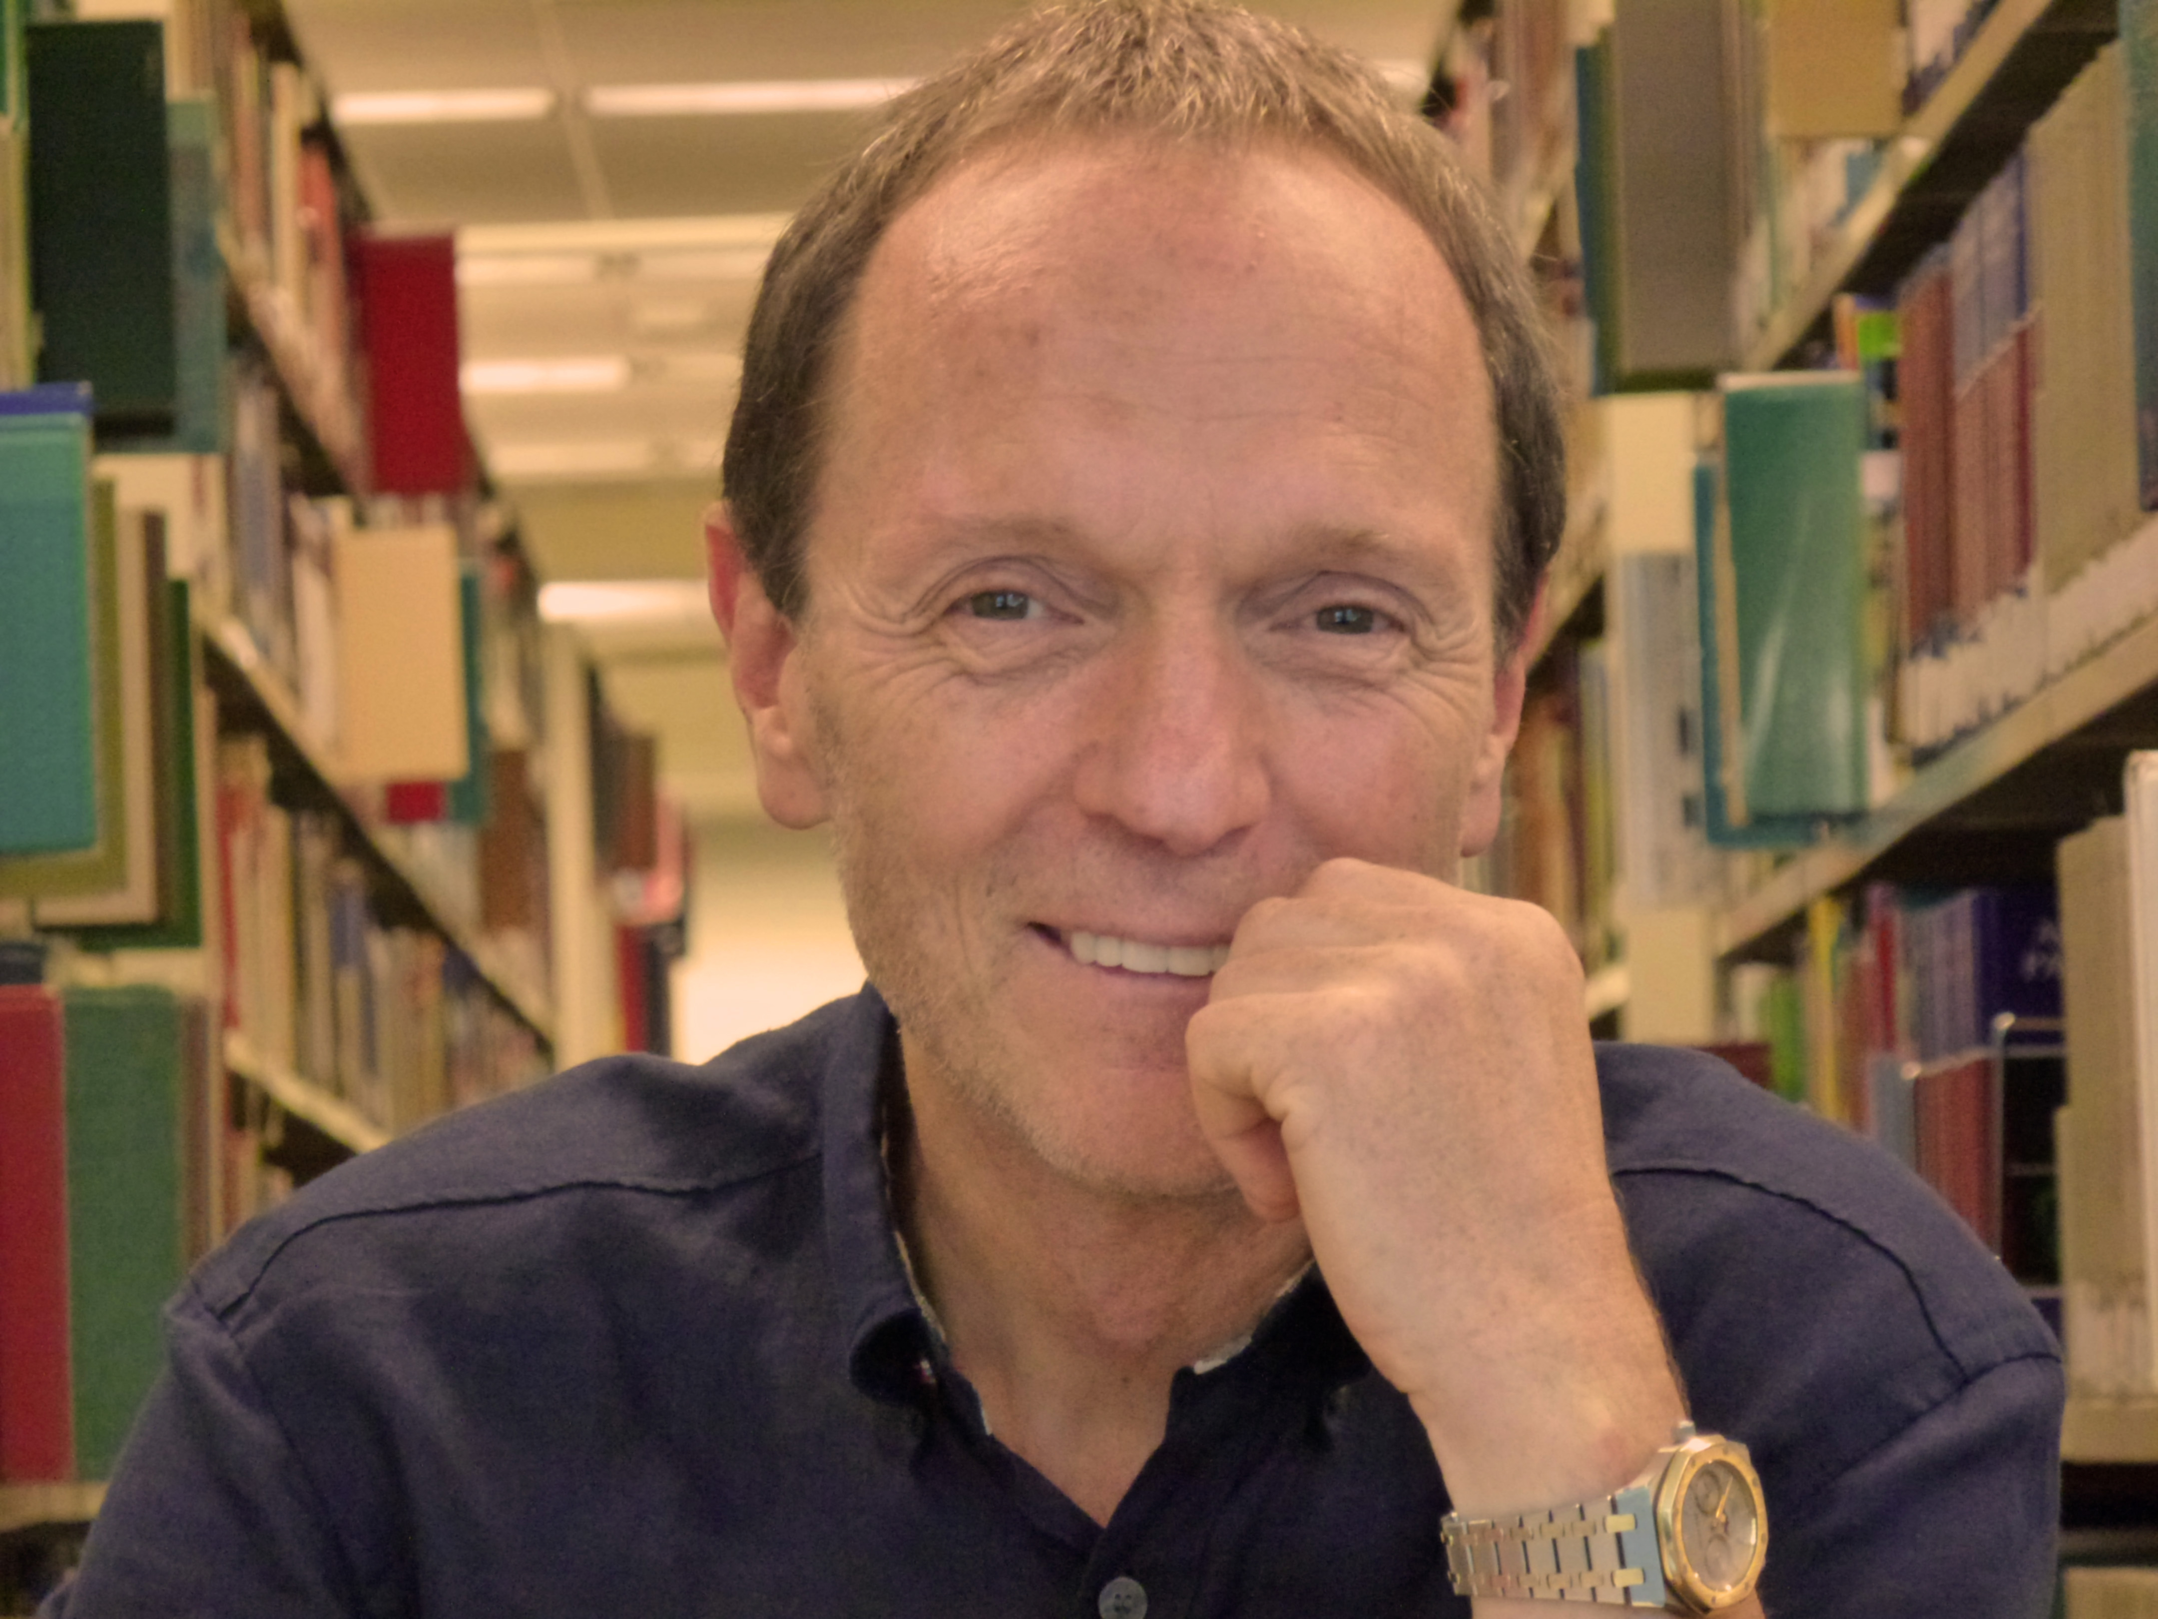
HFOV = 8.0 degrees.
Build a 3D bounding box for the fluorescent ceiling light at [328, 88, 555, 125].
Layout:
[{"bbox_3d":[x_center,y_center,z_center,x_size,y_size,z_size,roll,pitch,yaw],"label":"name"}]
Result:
[{"bbox_3d":[-1.312,-0.945,21.100,1.200,0.080,0.300,-1,-3,-1],"label":"fluorescent ceiling light"}]

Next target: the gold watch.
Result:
[{"bbox_3d":[0.097,0.134,2.900,0.057,0.037,0.067,-1,9,37],"label":"gold watch"}]

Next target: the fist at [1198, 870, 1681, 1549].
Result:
[{"bbox_3d":[0.068,0.073,2.930,0.088,0.123,0.092,-10,0,-44],"label":"fist"}]

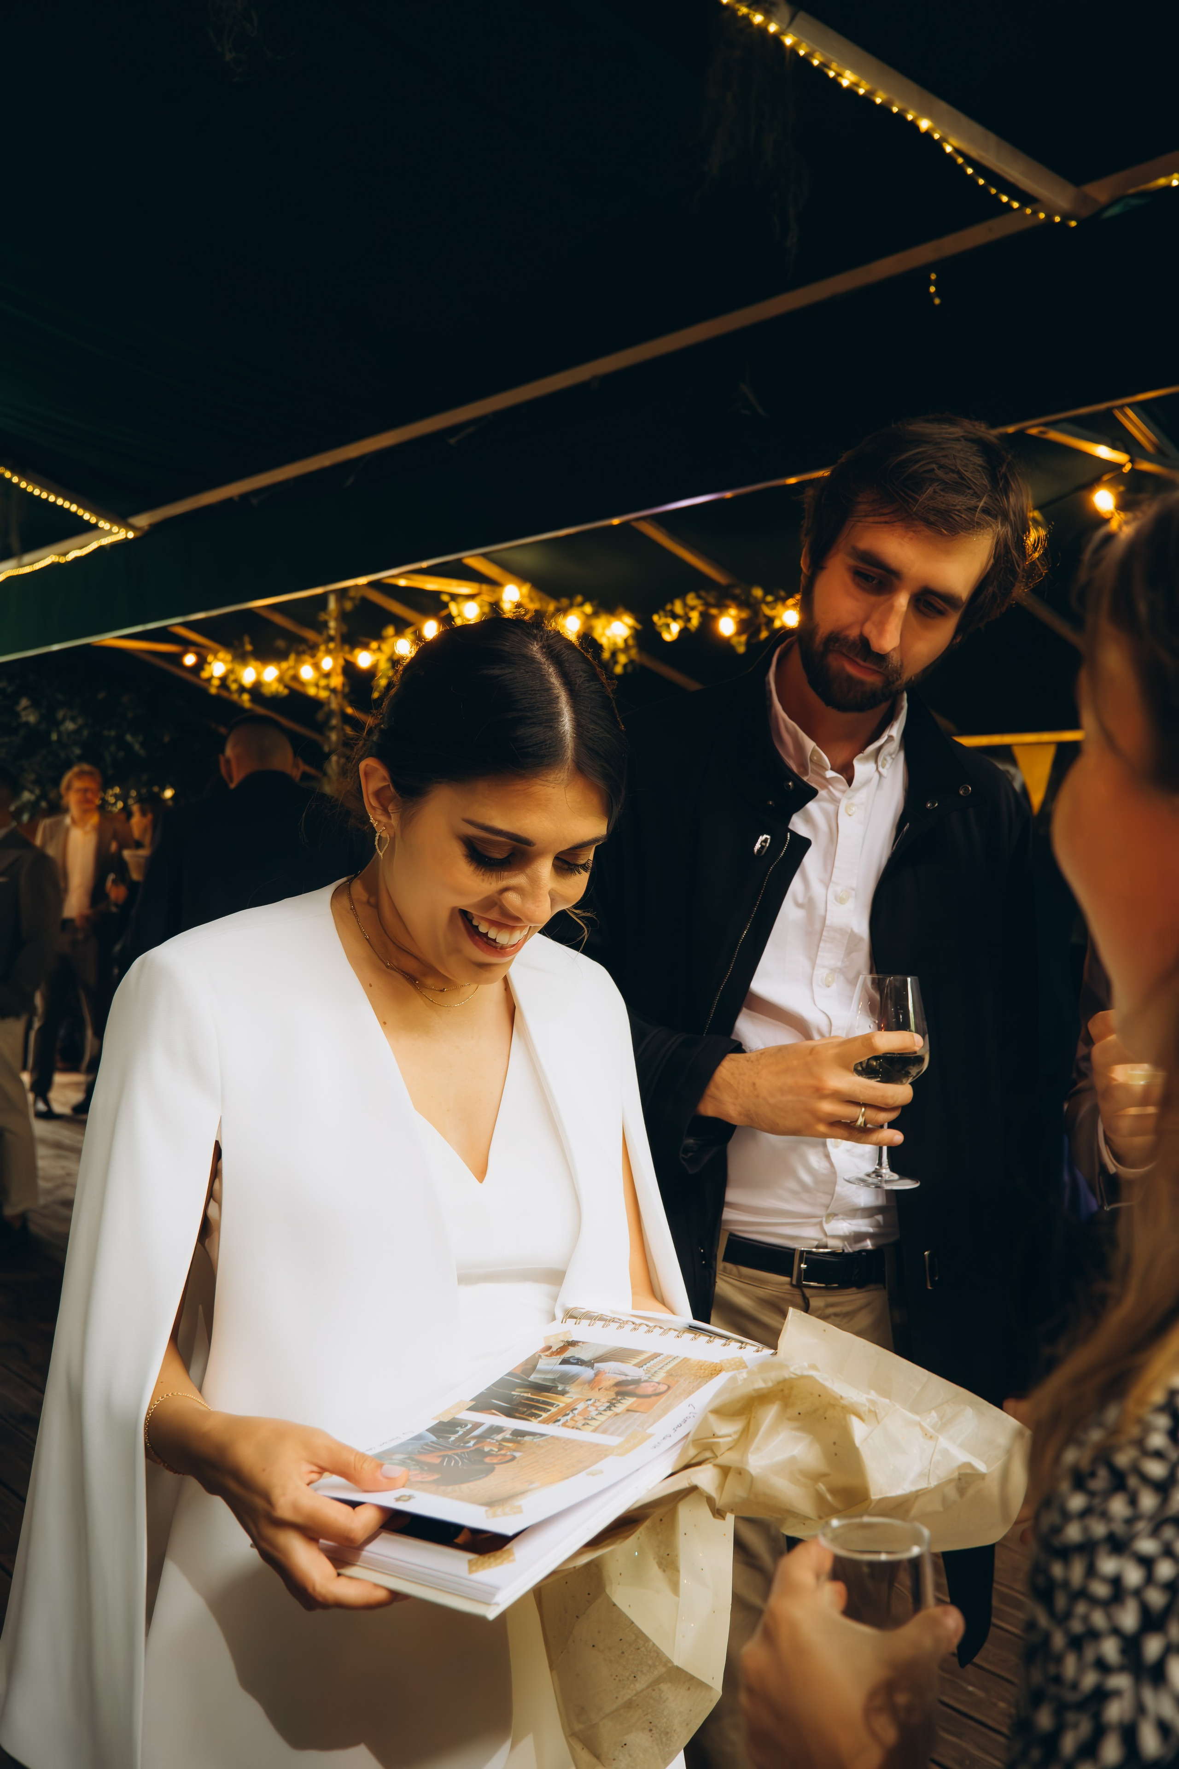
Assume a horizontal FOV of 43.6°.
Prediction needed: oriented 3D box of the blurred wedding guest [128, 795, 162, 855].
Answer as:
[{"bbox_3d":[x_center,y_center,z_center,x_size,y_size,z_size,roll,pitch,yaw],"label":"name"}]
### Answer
[{"bbox_3d":[-2.221,0.312,7.400,0.480,1.660,0.350,2,3,27],"label":"blurred wedding guest"}]

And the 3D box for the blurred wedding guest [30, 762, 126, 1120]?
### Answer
[{"bbox_3d":[-2.544,0.258,7.350,0.540,1.770,0.400,-2,4,-31],"label":"blurred wedding guest"}]

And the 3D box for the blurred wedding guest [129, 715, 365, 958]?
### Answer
[{"bbox_3d":[-0.788,0.474,3.500,0.550,1.760,0.360,0,3,-12],"label":"blurred wedding guest"}]

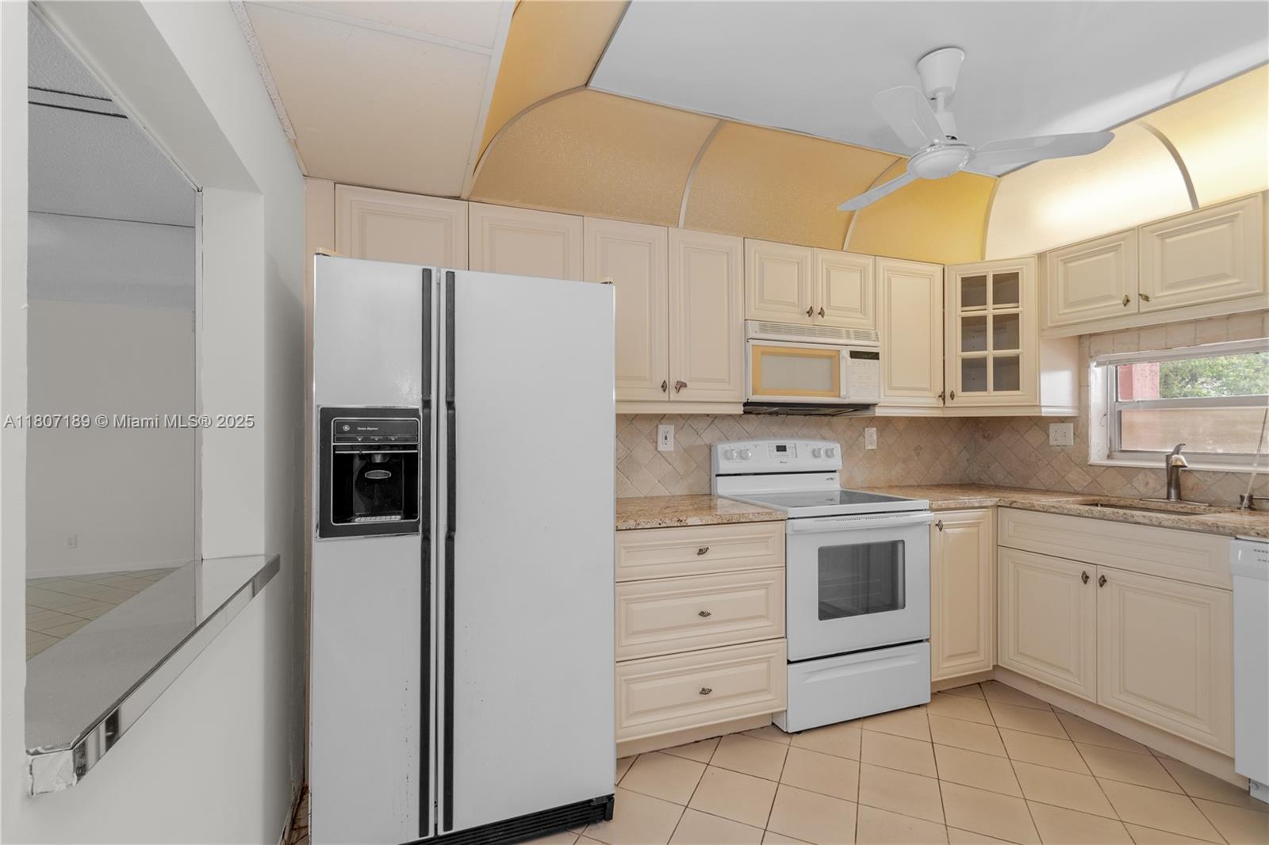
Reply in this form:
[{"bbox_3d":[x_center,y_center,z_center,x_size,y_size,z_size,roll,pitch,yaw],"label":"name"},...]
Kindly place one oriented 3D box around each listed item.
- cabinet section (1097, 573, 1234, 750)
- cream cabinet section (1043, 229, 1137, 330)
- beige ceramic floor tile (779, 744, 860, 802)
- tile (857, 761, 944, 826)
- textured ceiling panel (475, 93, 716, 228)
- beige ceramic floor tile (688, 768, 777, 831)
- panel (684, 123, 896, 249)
[{"bbox_3d":[2.259,0.870,2.091,0.600,0.572,0.406,0,-1,-19],"label":"cabinet section"},{"bbox_3d":[2.275,-0.664,2.530,0.330,0.385,0.385,0,-1,-19],"label":"cream cabinet section"},{"bbox_3d":[0.675,1.268,1.907,0.249,0.012,0.249,-1,-2,25],"label":"beige ceramic floor tile"},{"bbox_3d":[0.915,1.281,1.825,0.252,0.010,0.252,-1,-2,25],"label":"tile"},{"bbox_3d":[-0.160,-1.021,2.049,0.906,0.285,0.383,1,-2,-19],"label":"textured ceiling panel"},{"bbox_3d":[0.345,1.278,1.807,0.250,0.010,0.250,-1,-2,25],"label":"beige ceramic floor tile"},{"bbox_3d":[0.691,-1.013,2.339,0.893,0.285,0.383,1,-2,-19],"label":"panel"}]

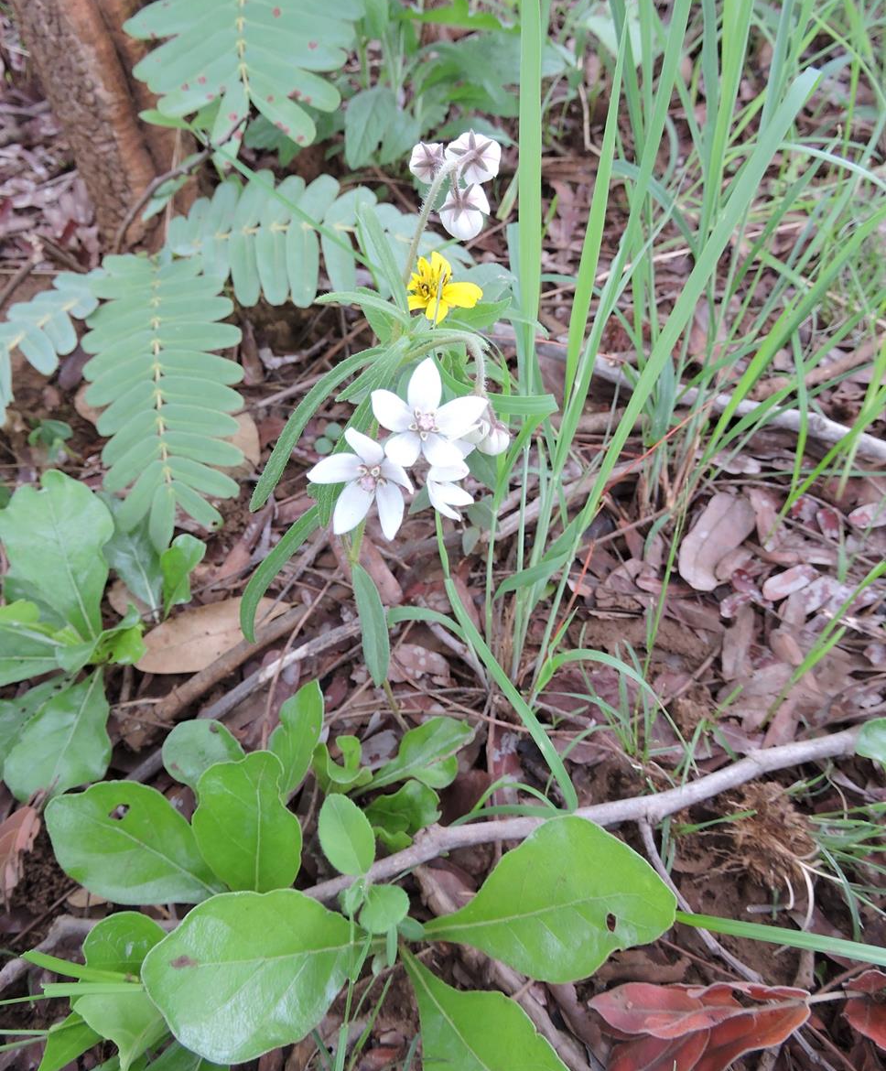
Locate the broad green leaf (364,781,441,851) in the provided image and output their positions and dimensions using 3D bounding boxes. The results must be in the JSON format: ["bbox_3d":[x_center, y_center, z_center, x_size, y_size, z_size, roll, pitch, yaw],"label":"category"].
[{"bbox_3d":[-0.024,0.171,0.499,0.045,0.030,0.044,-13,49,-11],"label":"broad green leaf"}]

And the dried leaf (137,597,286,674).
[{"bbox_3d":[-0.142,0.060,0.506,0.095,0.012,0.037,-24,52,-19],"label":"dried leaf"}]

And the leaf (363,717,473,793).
[{"bbox_3d":[-0.013,0.119,0.443,0.065,0.018,0.034,-28,68,0],"label":"leaf"}]

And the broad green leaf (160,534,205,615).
[{"bbox_3d":[-0.164,0.025,0.517,0.024,0.050,0.012,15,1,-16],"label":"broad green leaf"}]

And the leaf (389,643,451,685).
[{"bbox_3d":[-0.014,0.077,0.494,0.037,0.010,0.031,-5,48,-5],"label":"leaf"}]

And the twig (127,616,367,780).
[{"bbox_3d":[-0.131,0.112,0.564,0.179,0.017,0.022,-31,55,-22],"label":"twig"}]

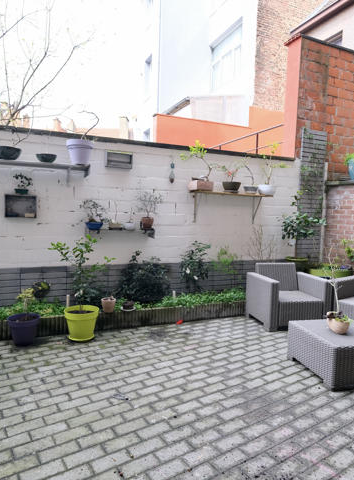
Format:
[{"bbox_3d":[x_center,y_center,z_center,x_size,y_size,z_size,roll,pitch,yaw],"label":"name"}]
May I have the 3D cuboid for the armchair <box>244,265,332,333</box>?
[{"bbox_3d":[1.407,0.695,4.342,0.829,0.724,0.645,0,4,-15],"label":"armchair"}]

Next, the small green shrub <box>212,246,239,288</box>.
[{"bbox_3d":[0.677,0.398,4.744,0.350,0.580,0.320,2,3,0],"label":"small green shrub"}]

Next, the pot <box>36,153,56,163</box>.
[{"bbox_3d":[-1.448,-0.908,3.777,0.220,0.105,0.200,0,4,-23],"label":"pot"}]

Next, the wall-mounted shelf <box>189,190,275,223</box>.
[{"bbox_3d":[0.776,-0.441,4.766,1.210,0.430,0.240,0,4,-22],"label":"wall-mounted shelf"}]

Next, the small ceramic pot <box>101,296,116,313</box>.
[{"bbox_3d":[-0.784,0.748,3.920,0.164,0.145,0.164,1,4,0],"label":"small ceramic pot"}]

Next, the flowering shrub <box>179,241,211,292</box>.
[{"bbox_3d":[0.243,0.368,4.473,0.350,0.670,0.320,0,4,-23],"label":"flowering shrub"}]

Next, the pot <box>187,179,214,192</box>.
[{"bbox_3d":[0.312,-0.712,4.544,0.220,0.135,0.200,0,4,-22],"label":"pot"}]

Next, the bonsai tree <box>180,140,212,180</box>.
[{"bbox_3d":[0.242,-1.038,4.439,0.360,0.460,0.270,0,4,-23],"label":"bonsai tree"}]

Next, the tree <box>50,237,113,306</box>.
[{"bbox_3d":[-1.021,0.342,3.635,0.640,0.800,0.560,0,4,-23],"label":"tree"}]

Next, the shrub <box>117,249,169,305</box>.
[{"bbox_3d":[-0.414,0.464,4.204,0.630,0.680,0.500,0,4,-23],"label":"shrub"}]

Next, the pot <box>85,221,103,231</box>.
[{"bbox_3d":[-0.975,-0.162,4.032,0.195,0.095,0.170,0,4,-22],"label":"pot"}]

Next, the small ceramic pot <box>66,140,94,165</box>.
[{"bbox_3d":[-1.112,-1.000,3.888,0.304,0.238,0.304,0,4,-23],"label":"small ceramic pot"}]

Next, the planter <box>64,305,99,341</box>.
[{"bbox_3d":[-1.023,0.895,3.665,0.364,0.294,0.364,0,4,-23],"label":"planter"}]

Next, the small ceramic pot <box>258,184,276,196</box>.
[{"bbox_3d":[1.293,-0.714,4.928,0.235,0.150,0.235,1,4,0],"label":"small ceramic pot"}]

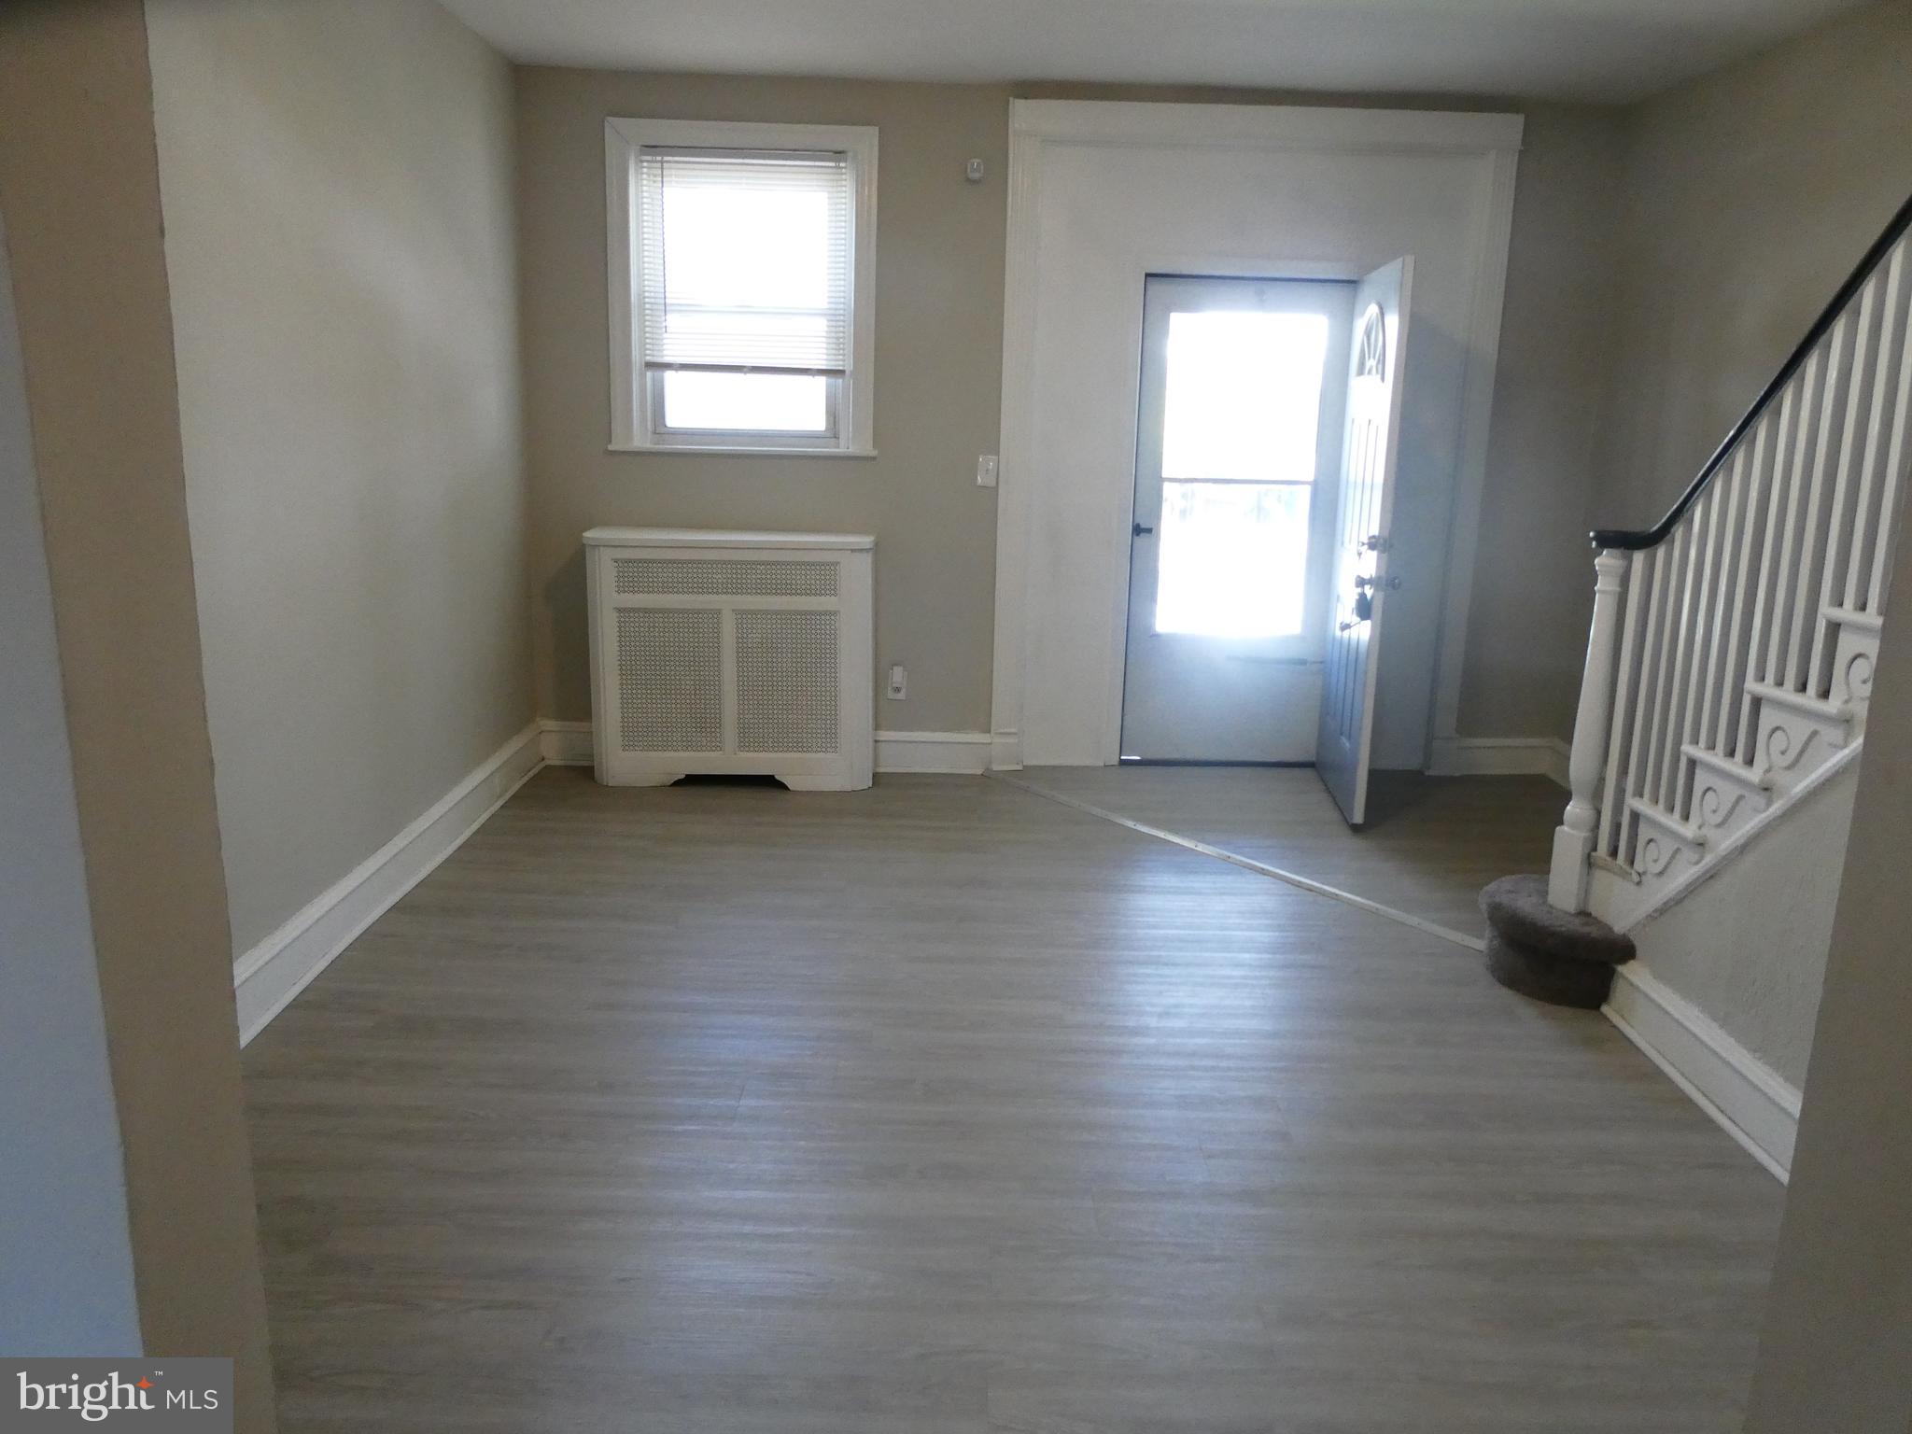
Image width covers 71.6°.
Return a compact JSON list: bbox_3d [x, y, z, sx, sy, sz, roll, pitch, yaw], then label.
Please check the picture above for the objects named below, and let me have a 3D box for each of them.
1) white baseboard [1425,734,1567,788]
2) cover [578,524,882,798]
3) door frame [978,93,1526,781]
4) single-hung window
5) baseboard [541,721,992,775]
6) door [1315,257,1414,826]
[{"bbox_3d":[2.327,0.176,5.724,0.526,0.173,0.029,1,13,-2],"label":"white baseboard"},{"bbox_3d":[-0.880,-0.233,5.349,1.104,0.988,0.359,1,13,-2],"label":"cover"},{"bbox_3d":[1.170,-1.061,5.440,1.998,2.658,0.139,1,13,-2],"label":"door frame"},{"bbox_3d":[-0.836,-1.674,5.241,1.063,1.243,0.139,1,13,-2],"label":"single-hung window"},{"bbox_3d":[-0.790,0.130,5.602,1.869,0.173,0.029,1,13,-2],"label":"baseboard"},{"bbox_3d":[1.587,-0.682,5.186,0.045,2.033,0.809,3,13,5],"label":"door"}]

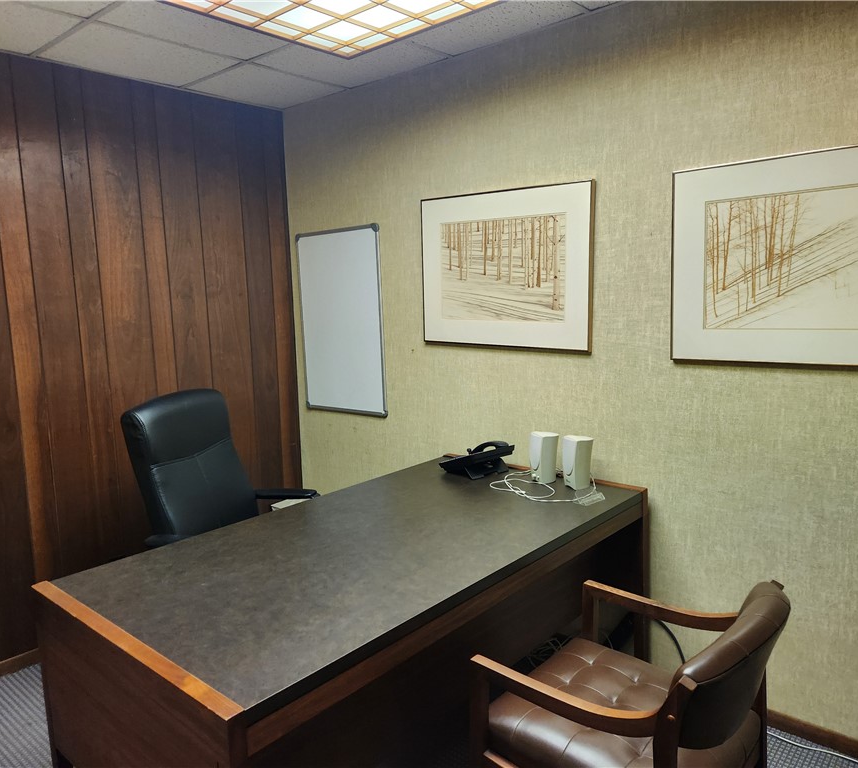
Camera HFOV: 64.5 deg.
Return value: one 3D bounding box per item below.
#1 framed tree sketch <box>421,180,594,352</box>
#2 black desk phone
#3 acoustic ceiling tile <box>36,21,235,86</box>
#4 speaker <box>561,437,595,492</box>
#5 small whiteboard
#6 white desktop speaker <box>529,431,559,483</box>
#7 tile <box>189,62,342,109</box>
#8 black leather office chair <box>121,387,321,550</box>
[{"bbox_3d":[0.288,-0.453,2.725,0.810,0.618,0.025,5,10,41],"label":"framed tree sketch"},{"bbox_3d":[0.199,0.290,2.741,0.230,0.125,0.200,-8,10,-38],"label":"black desk phone"},{"bbox_3d":[-1.129,-1.288,2.669,0.495,0.018,0.595,5,10,41],"label":"acoustic ceiling tile"},{"bbox_3d":[0.549,0.285,2.482,0.080,0.182,0.080,-5,8,-24],"label":"speaker"},{"bbox_3d":[-0.439,-0.304,3.391,0.605,0.912,0.020,5,10,41],"label":"small whiteboard"},{"bbox_3d":[0.444,0.277,2.581,0.082,0.178,0.080,-5,8,-24],"label":"white desktop speaker"},{"bbox_3d":[-0.739,-1.360,3.114,0.495,0.018,0.560,5,10,41],"label":"tile"},{"bbox_3d":[-0.789,0.597,2.723,0.680,1.080,0.660,1,8,19],"label":"black leather office chair"}]

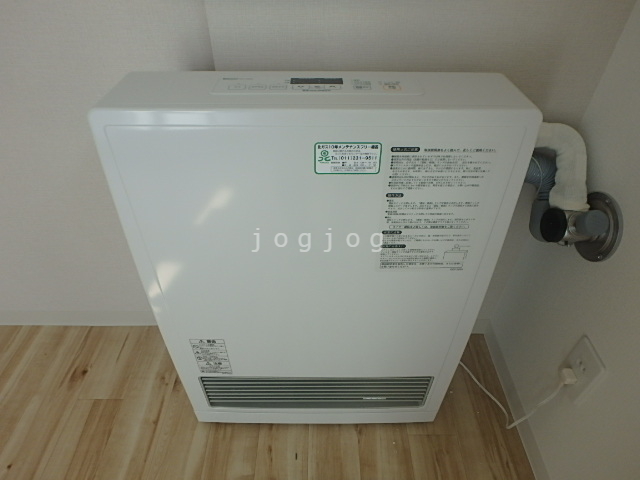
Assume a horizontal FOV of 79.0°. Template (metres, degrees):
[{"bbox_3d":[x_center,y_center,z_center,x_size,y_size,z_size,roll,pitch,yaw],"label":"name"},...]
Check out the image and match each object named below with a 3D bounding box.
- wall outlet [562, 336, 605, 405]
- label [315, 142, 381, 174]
[{"bbox_3d":[0.468,0.235,0.705,0.011,0.120,0.070,1,41,1],"label":"wall outlet"},{"bbox_3d":[0.037,-0.107,0.508,0.087,0.044,0.002,0,33,0],"label":"label"}]

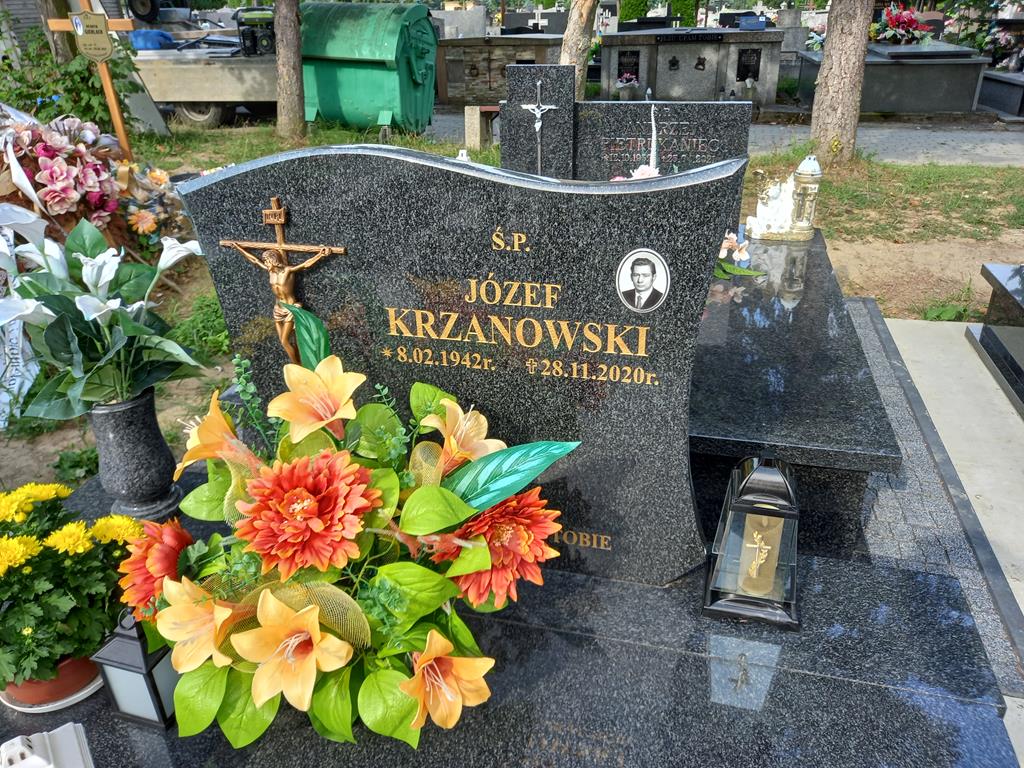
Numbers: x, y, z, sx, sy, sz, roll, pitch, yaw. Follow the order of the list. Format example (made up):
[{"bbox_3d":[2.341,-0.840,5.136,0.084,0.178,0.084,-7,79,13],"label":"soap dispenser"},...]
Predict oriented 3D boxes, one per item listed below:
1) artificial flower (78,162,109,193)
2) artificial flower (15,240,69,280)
[{"bbox_3d":[-1.737,-0.857,3.070,0.100,0.120,0.120,21,35,36],"label":"artificial flower"},{"bbox_3d":[-0.971,-0.256,1.530,0.105,0.085,0.085,-19,32,-29],"label":"artificial flower"}]

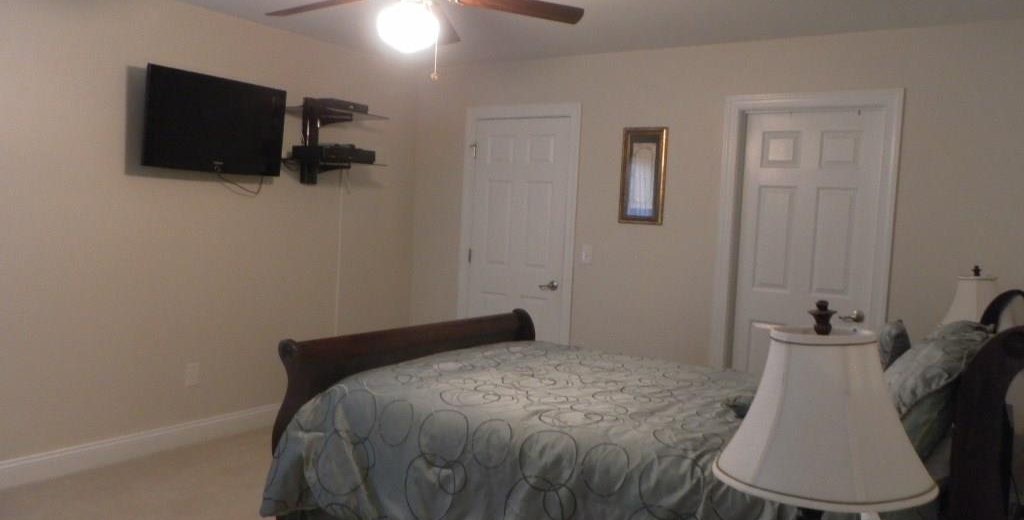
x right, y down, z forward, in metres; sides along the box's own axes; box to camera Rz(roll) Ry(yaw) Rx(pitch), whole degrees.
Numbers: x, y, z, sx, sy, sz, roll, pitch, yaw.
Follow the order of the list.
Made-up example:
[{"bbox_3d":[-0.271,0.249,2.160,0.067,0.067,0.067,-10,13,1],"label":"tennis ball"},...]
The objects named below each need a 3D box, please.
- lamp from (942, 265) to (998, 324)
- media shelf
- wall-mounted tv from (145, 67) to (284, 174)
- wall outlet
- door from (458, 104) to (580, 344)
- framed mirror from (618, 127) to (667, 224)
[{"bbox_3d":[1.980,0.328,3.318,0.370,0.610,0.370,5,4,35],"label":"lamp"},{"bbox_3d":[-1.129,-0.737,4.755,0.400,0.540,0.590,5,4,35],"label":"media shelf"},{"bbox_3d":[-1.609,-0.734,4.185,0.075,0.499,0.843,10,7,34],"label":"wall-mounted tv"},{"bbox_3d":[-1.794,0.640,4.323,0.012,0.118,0.075,5,4,35],"label":"wall outlet"},{"bbox_3d":[0.022,0.018,5.309,0.932,2.116,0.090,5,4,35],"label":"door"},{"bbox_3d":[0.805,-0.513,4.714,0.296,0.587,0.030,5,4,35],"label":"framed mirror"}]

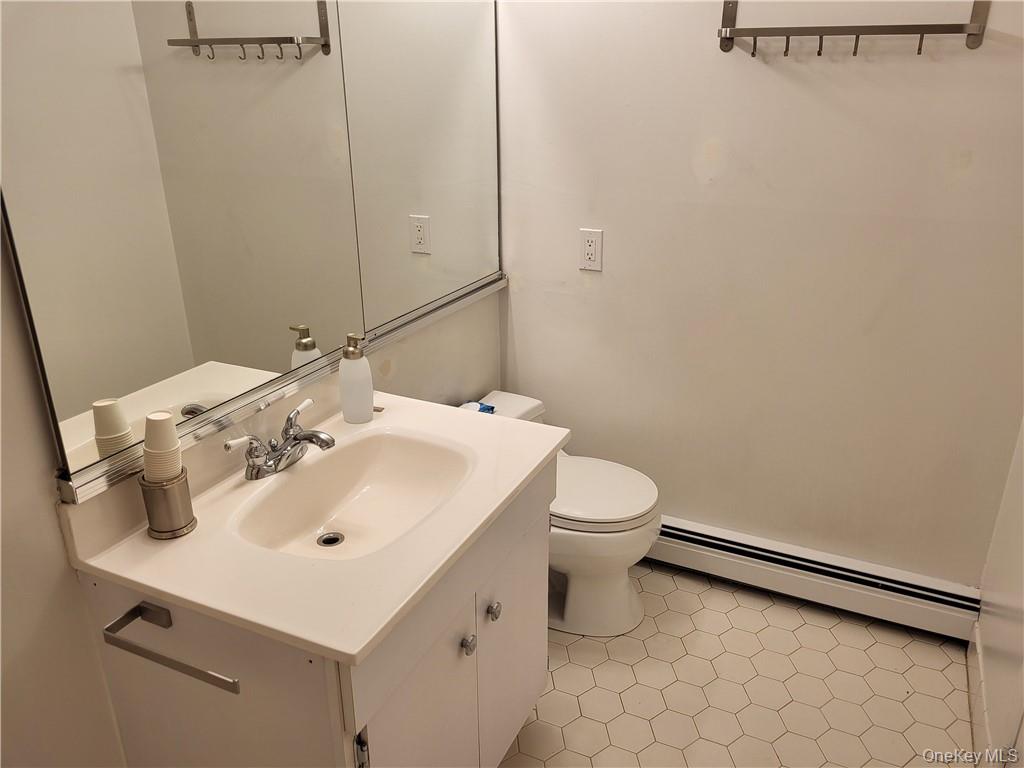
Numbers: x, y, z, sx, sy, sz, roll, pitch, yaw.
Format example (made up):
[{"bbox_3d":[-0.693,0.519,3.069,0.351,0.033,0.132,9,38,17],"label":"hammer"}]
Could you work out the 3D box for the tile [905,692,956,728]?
[{"bbox_3d":[1.062,0.833,1.957,0.109,0.009,0.126,-2,22,-4],"label":"tile"}]

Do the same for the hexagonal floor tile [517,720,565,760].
[{"bbox_3d":[0.073,0.883,1.906,0.127,0.008,0.110,10,24,23],"label":"hexagonal floor tile"}]

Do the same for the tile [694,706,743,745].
[{"bbox_3d":[0.512,0.854,1.913,0.109,0.009,0.126,-2,22,-4],"label":"tile"}]

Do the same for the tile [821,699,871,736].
[{"bbox_3d":[0.854,0.854,1.967,0.127,0.008,0.110,10,24,23],"label":"tile"}]

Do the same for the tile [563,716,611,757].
[{"bbox_3d":[0.184,0.878,1.915,0.127,0.008,0.110,10,24,23],"label":"tile"}]

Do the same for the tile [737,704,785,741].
[{"bbox_3d":[0.609,0.831,1.882,0.123,0.008,0.106,10,24,23],"label":"tile"}]

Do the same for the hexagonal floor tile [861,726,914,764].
[{"bbox_3d":[0.918,0.888,1.882,0.127,0.008,0.110,10,24,23],"label":"hexagonal floor tile"}]

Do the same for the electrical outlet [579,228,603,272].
[{"bbox_3d":[0.238,-0.403,2.323,0.073,0.121,0.008,10,24,23],"label":"electrical outlet"}]

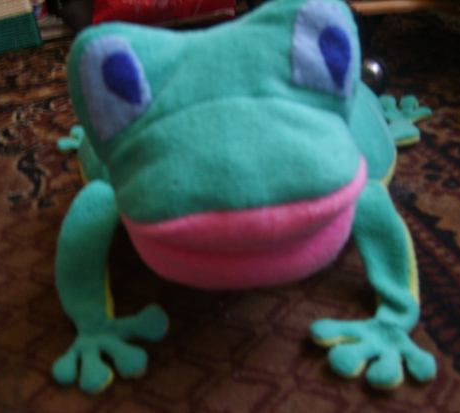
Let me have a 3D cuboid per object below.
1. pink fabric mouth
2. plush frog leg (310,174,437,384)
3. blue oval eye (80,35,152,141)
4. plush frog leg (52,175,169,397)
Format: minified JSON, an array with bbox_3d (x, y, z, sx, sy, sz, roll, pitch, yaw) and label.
[{"bbox_3d":[0.011,0.012,0.405,0.172,0.062,0.075,-11,21,3],"label":"pink fabric mouth"},{"bbox_3d":[0.110,0.050,0.427,0.092,0.126,0.115,-1,33,3],"label":"plush frog leg"},{"bbox_3d":[-0.082,-0.086,0.400,0.048,0.075,0.020,-12,7,15],"label":"blue oval eye"},{"bbox_3d":[-0.097,0.055,0.434,0.088,0.126,0.115,-3,33,0],"label":"plush frog leg"}]

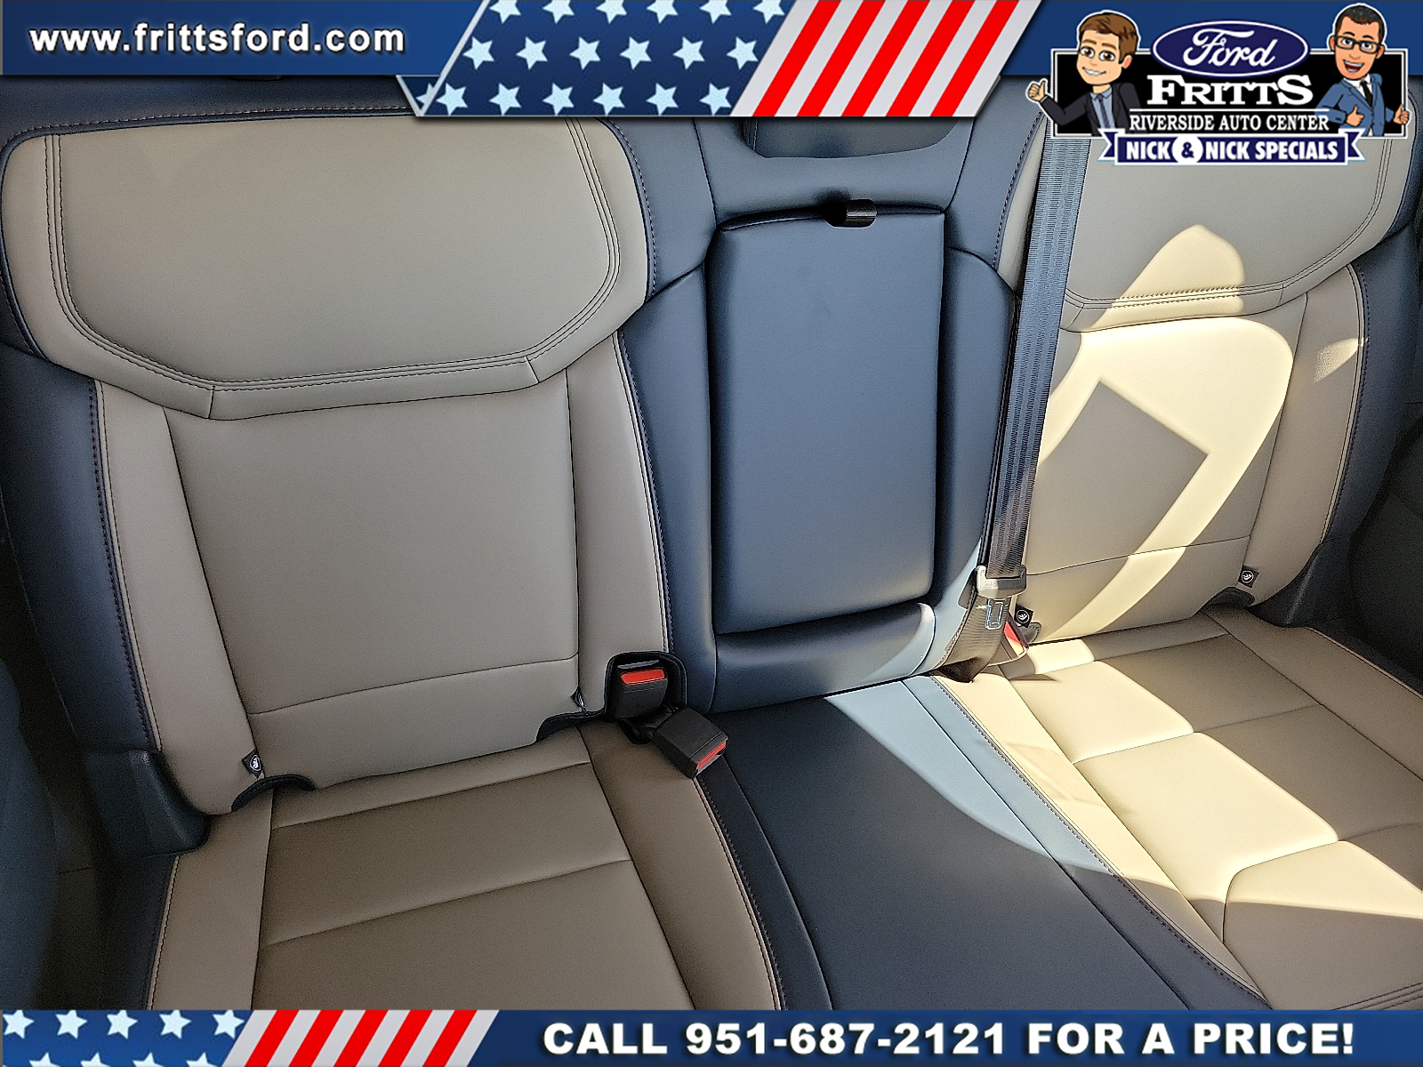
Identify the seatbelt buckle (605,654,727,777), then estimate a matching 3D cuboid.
[{"bbox_3d":[-0.044,0.166,0.968,0.092,0.070,0.115,-14,44,-22],"label":"seatbelt buckle"}]

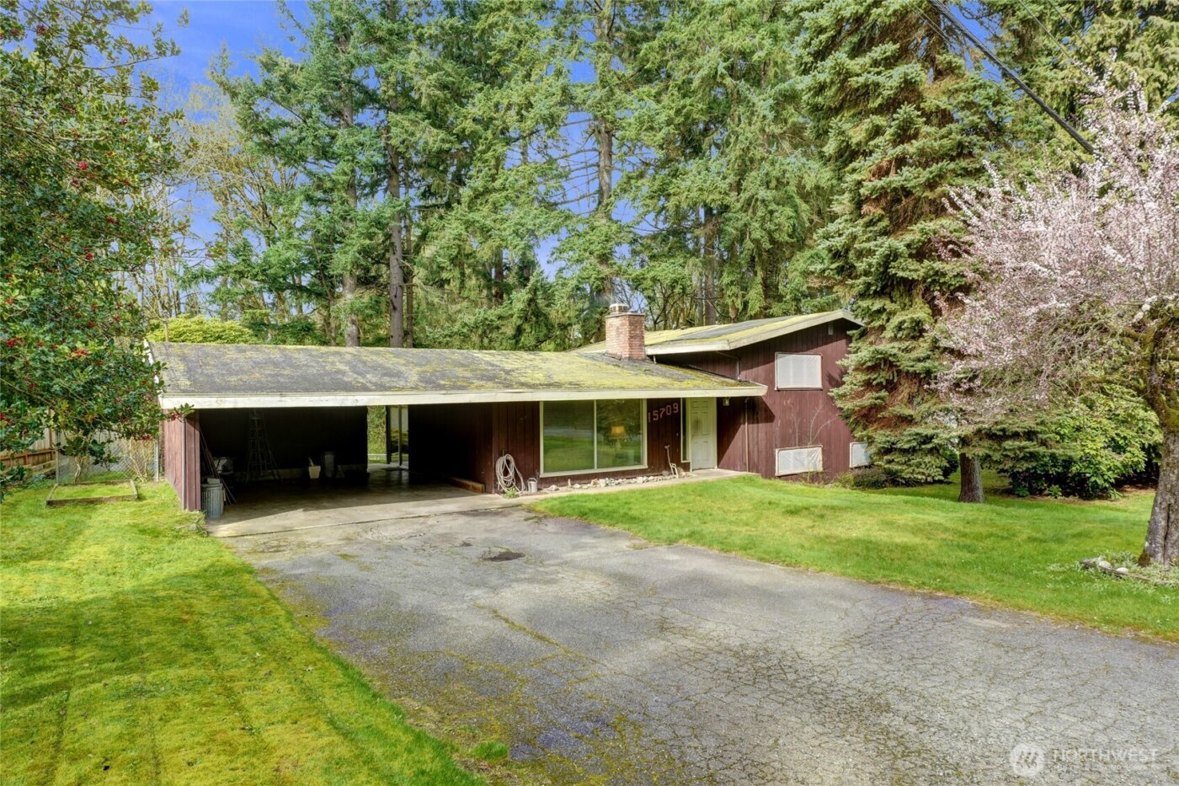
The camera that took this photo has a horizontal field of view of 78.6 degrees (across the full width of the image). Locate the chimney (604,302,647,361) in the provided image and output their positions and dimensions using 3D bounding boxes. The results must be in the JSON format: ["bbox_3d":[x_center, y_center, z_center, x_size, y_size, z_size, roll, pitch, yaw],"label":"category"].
[{"bbox_3d":[1.041,-1.745,21.012,0.568,1.602,1.176,-1,1,-33],"label":"chimney"}]

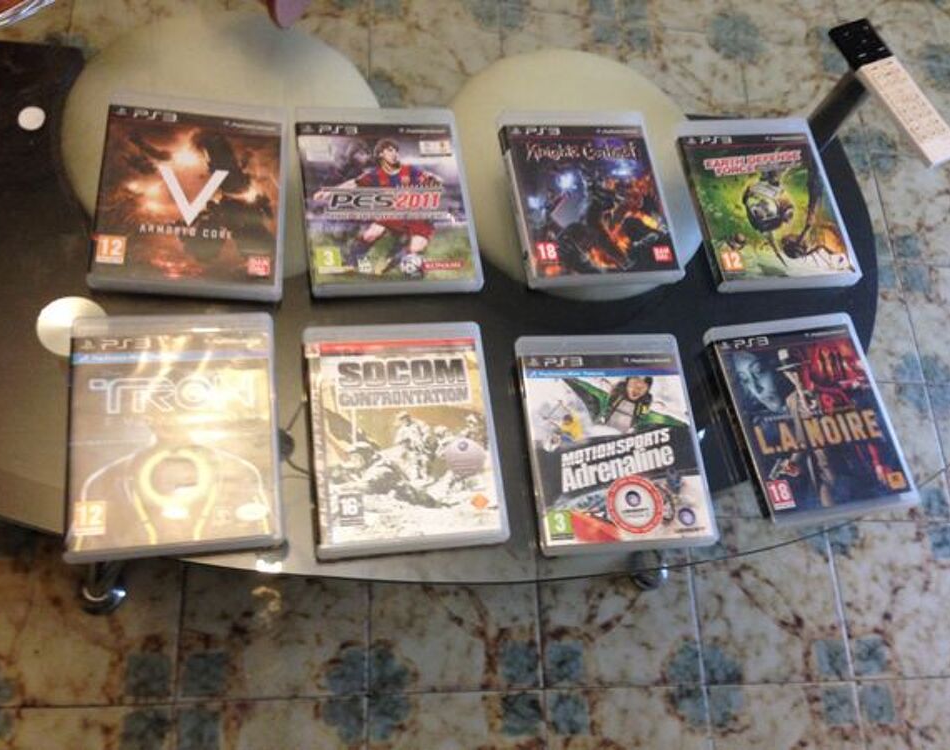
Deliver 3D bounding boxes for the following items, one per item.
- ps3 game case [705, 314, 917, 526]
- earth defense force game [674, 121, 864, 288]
[{"bbox_3d":[0.280,0.032,0.791,0.135,0.015,0.172,-8,70,-17],"label":"ps3 game case"},{"bbox_3d":[0.266,-0.158,0.870,0.135,0.015,0.171,-5,69,-16],"label":"earth defense force game"}]

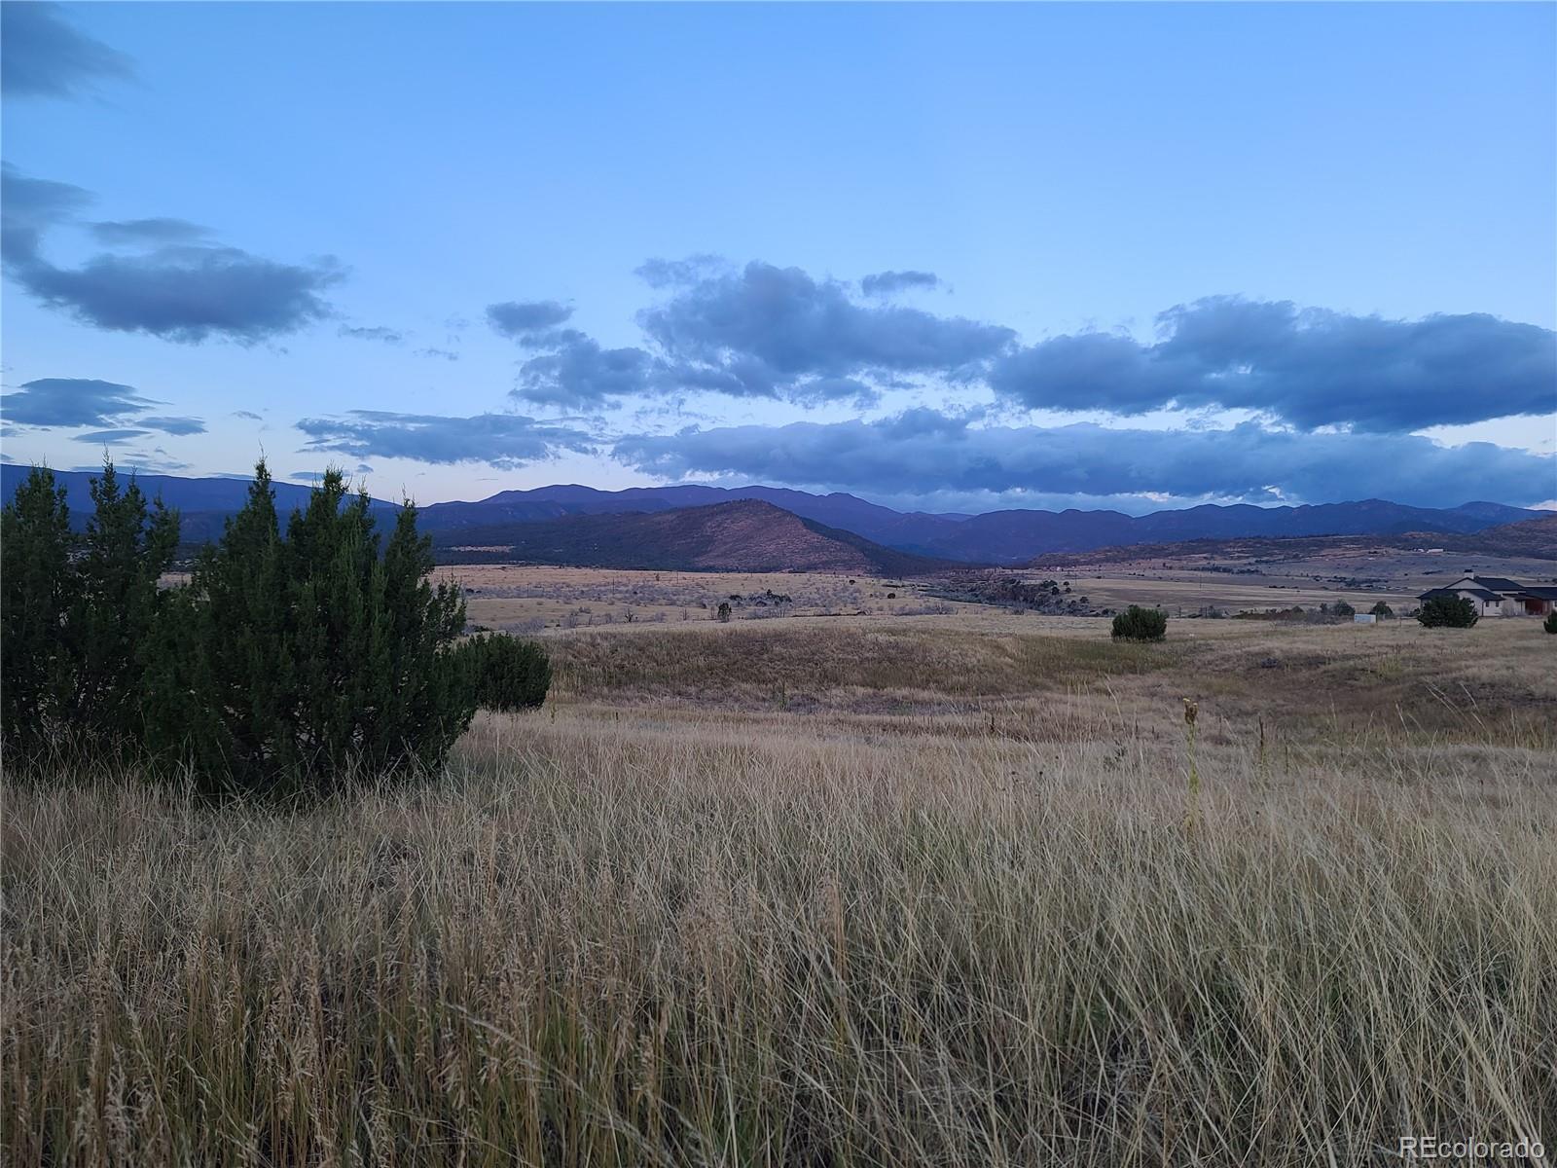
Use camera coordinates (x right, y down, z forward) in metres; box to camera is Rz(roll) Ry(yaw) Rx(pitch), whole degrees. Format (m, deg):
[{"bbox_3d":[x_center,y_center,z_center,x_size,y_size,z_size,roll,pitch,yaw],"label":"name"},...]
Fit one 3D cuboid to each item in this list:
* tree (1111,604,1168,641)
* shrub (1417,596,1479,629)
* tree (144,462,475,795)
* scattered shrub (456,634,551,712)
[{"bbox_3d":[15.101,1.652,47.000,2.350,1.600,2.200,0,1,0],"label":"tree"},{"bbox_3d":[46.451,1.941,78.000,4.300,2.350,4.000,0,1,0],"label":"shrub"},{"bbox_3d":[-3.753,0.375,9.000,2.550,2.750,2.400,0,1,0],"label":"tree"},{"bbox_3d":[-4.184,1.352,17.000,1.450,1.200,1.350,0,1,0],"label":"scattered shrub"}]

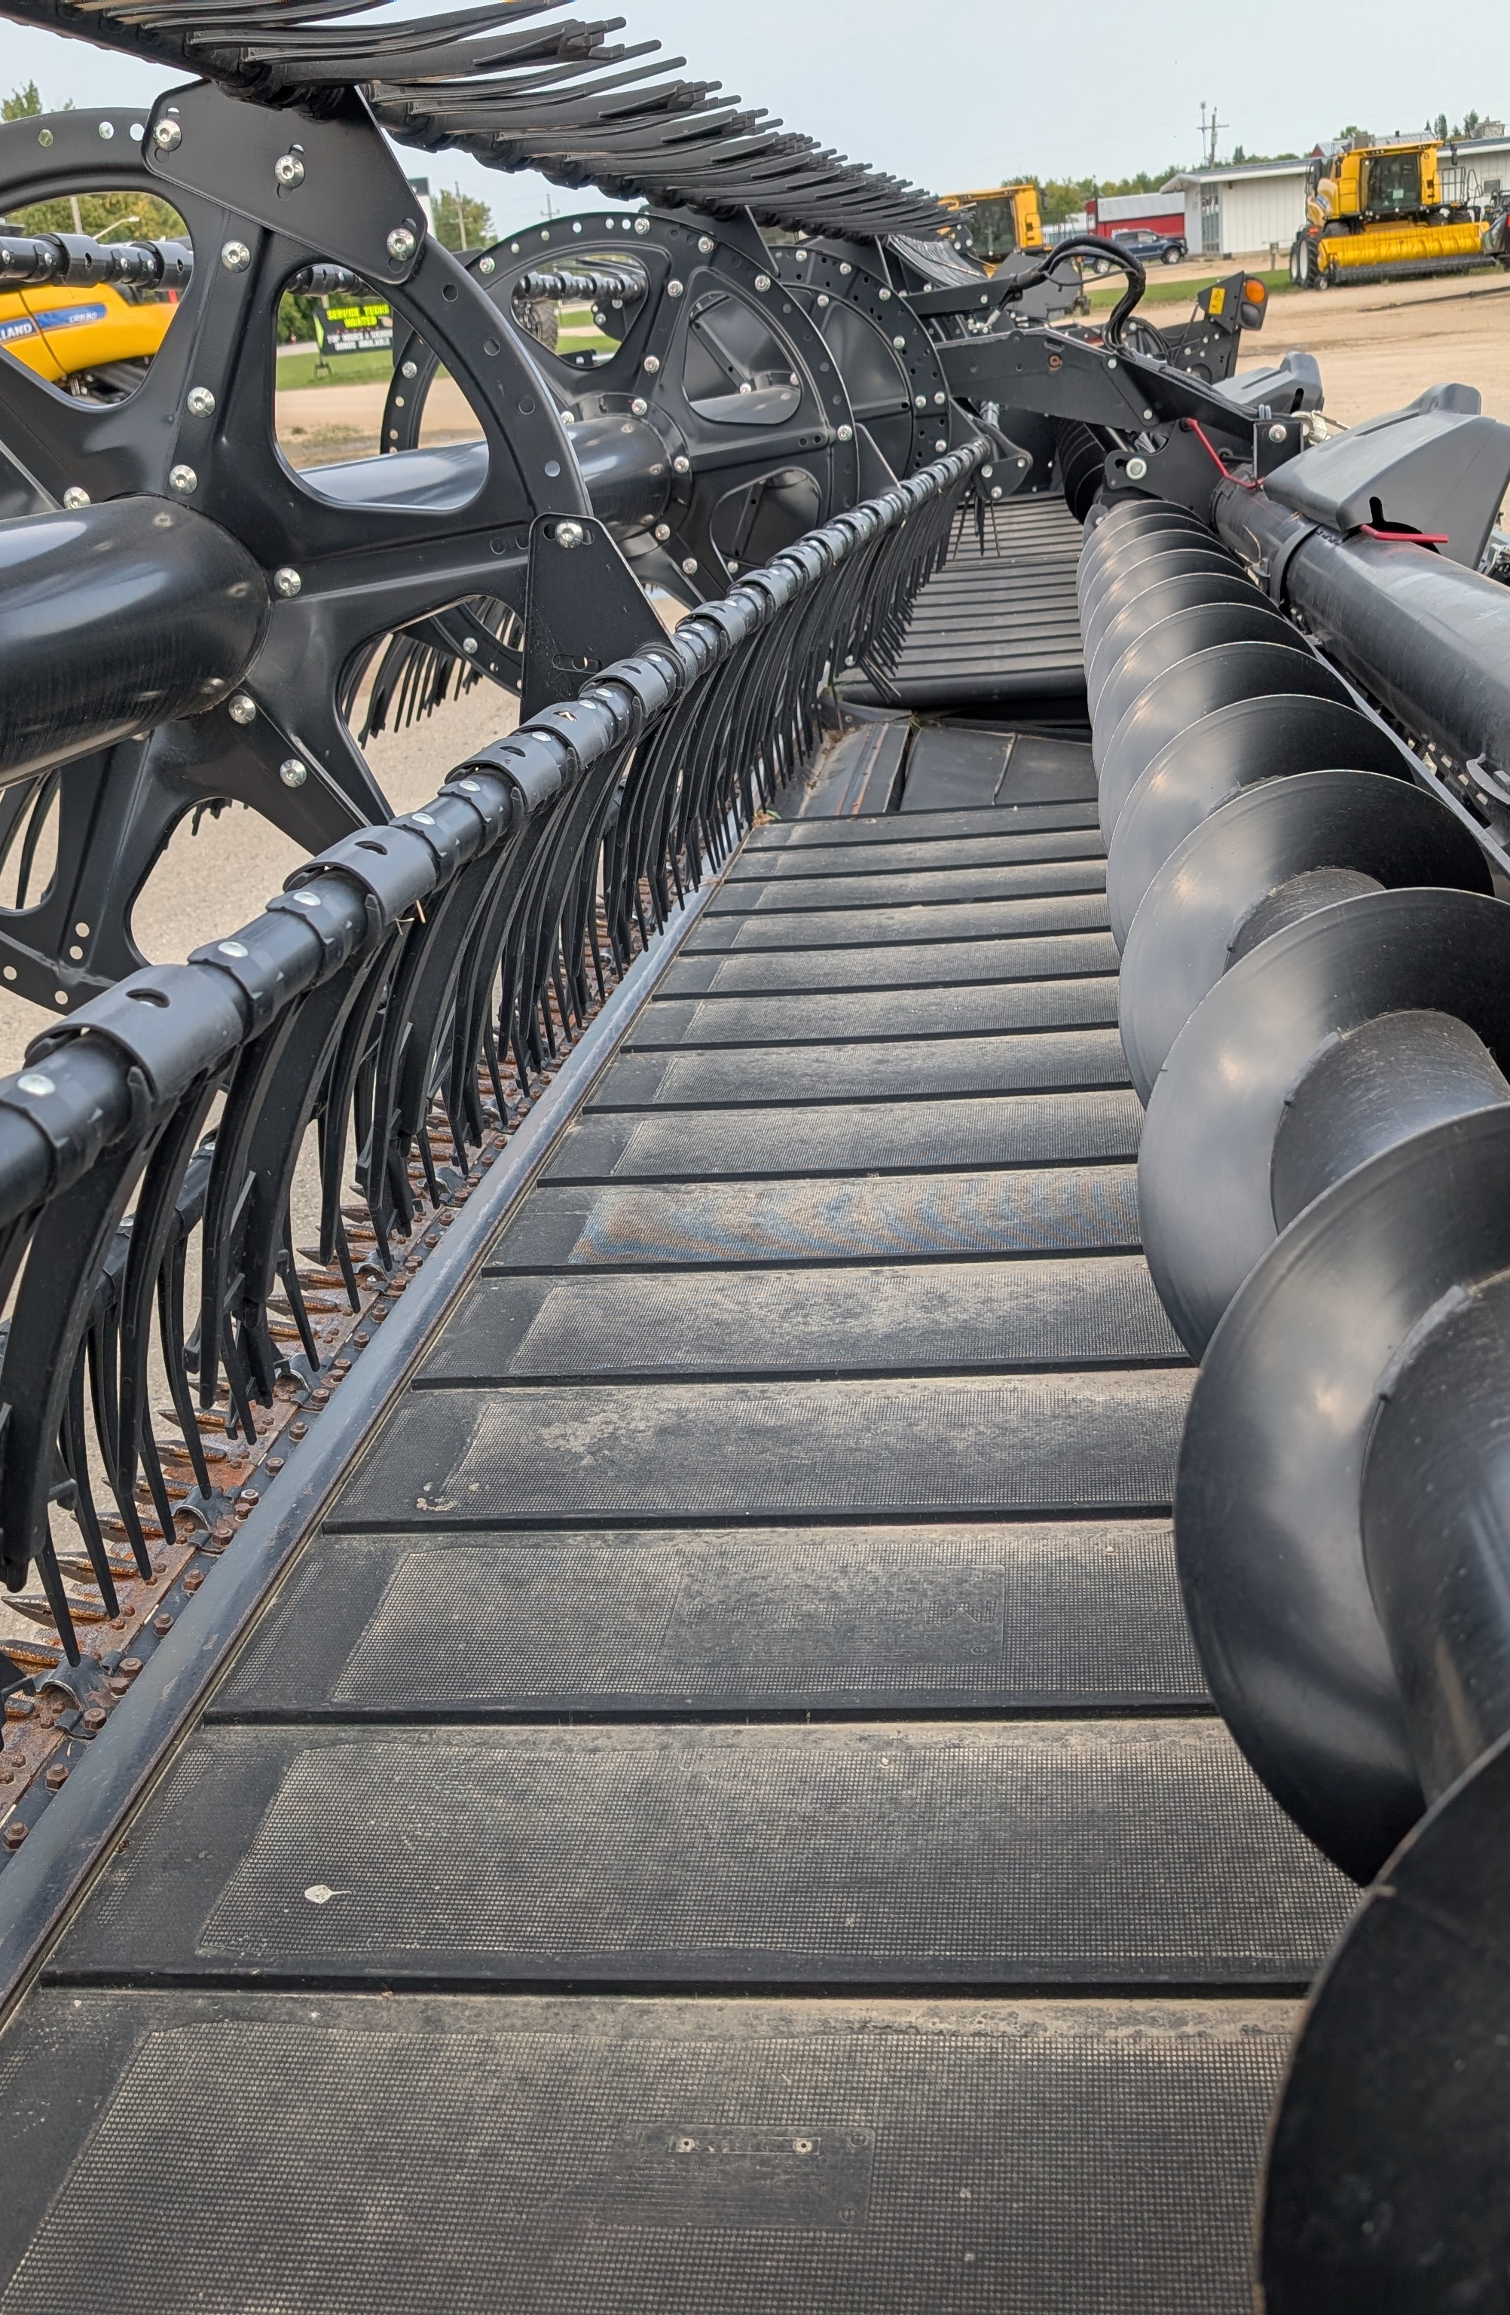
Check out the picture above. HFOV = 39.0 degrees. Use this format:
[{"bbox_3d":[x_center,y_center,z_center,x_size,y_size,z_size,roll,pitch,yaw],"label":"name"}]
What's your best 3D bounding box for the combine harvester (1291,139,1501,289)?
[{"bbox_3d":[19.110,-28.810,65.430,5.100,3.850,9.800,-4,22,4],"label":"combine harvester"}]

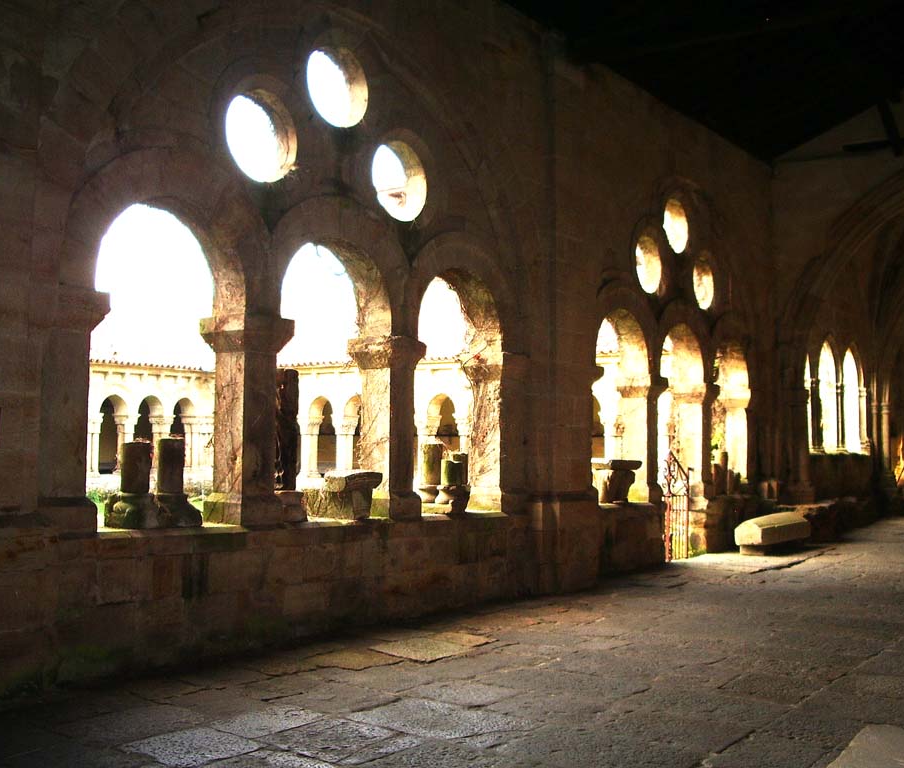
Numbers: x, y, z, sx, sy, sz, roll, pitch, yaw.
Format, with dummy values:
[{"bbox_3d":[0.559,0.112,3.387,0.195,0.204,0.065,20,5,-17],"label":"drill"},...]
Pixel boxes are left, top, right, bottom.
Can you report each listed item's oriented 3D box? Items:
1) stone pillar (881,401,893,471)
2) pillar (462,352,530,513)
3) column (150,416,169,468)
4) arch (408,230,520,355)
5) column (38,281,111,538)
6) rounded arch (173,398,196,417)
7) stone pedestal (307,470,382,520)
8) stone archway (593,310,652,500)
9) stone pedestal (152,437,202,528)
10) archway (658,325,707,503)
[{"bbox_3d":[9.736,1.154,23.200,0.250,1.570,0.250,-3,-5,36],"label":"stone pillar"},{"bbox_3d":[0.529,0.544,11.741,0.540,1.760,0.660,-3,-5,37],"label":"pillar"},{"bbox_3d":[-8.887,1.814,31.565,0.550,1.660,0.420,-3,-5,37],"label":"column"},{"bbox_3d":[-0.013,-0.948,10.843,0.420,1.150,1.950,-3,-5,36],"label":"arch"},{"bbox_3d":[-2.793,0.186,7.311,0.450,1.730,0.500,-3,-5,37],"label":"column"},{"bbox_3d":[-8.788,0.732,33.384,0.600,0.700,0.900,-3,-5,36],"label":"rounded arch"},{"bbox_3d":[-1.034,1.056,9.834,0.500,0.460,0.520,-3,-5,37],"label":"stone pedestal"},{"bbox_3d":[2.098,0.308,13.902,0.450,2.600,1.520,-3,-5,37],"label":"stone archway"},{"bbox_3d":[-2.189,0.759,8.111,0.350,0.710,0.350,-3,-5,36],"label":"stone pedestal"},{"bbox_3d":[3.185,0.417,15.218,0.440,2.580,1.620,-3,-5,37],"label":"archway"}]

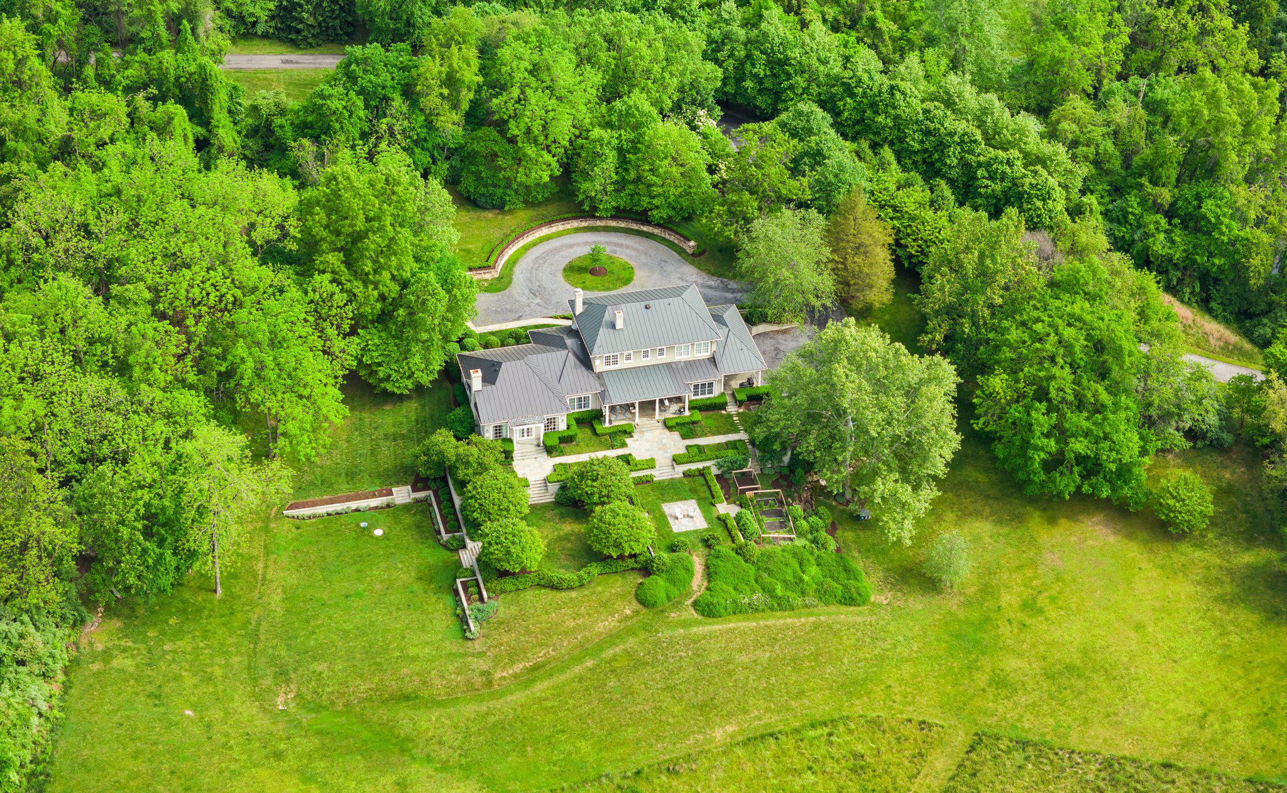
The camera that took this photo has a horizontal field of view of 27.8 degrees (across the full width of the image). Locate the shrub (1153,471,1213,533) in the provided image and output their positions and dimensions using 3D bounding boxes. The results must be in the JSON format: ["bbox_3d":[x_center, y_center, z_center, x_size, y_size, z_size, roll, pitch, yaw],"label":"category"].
[{"bbox_3d":[48.480,9.370,232.650,5.400,5.200,5.400,0,34,0],"label":"shrub"}]

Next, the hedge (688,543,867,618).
[{"bbox_3d":[12.220,15.820,226.110,15.500,2.300,8.200,-8,35,-12],"label":"hedge"}]

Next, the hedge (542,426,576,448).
[{"bbox_3d":[-7.670,3.930,240.520,3.000,0.950,2.000,-8,35,-12],"label":"hedge"}]

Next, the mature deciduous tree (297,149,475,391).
[{"bbox_3d":[-25.203,-12.331,254.325,17.248,24.709,17.248,-8,36,-12],"label":"mature deciduous tree"}]

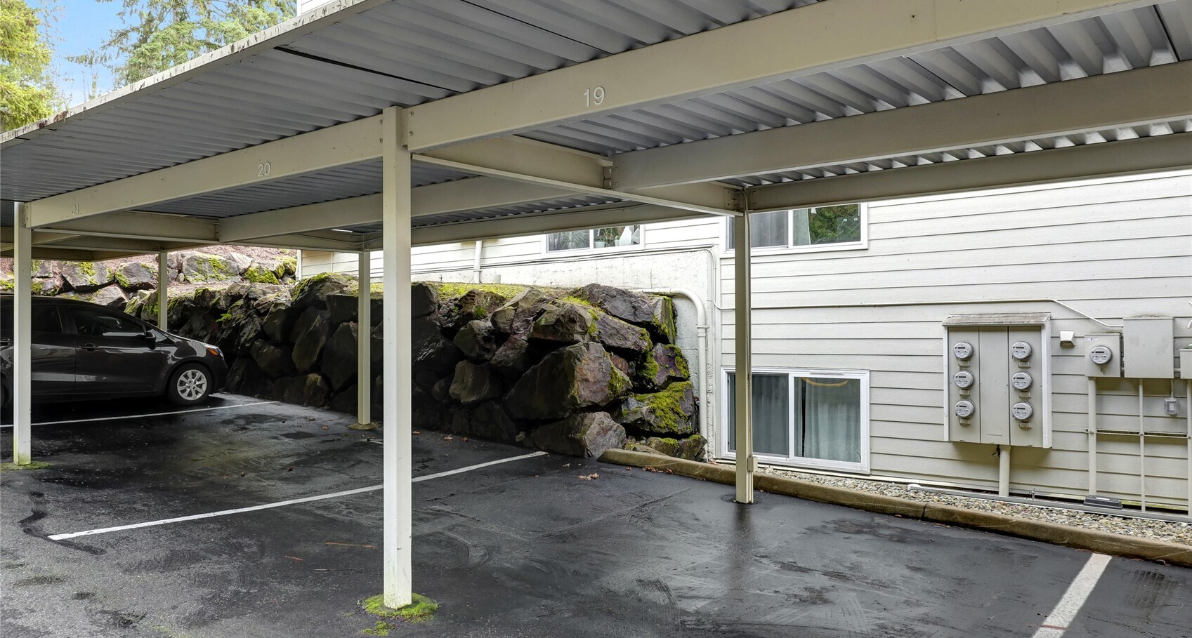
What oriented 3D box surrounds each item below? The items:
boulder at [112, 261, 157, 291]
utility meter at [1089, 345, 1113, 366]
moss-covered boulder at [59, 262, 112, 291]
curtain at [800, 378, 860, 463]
[{"bbox_3d":[-9.931,-0.932,18.527,0.880,0.660,0.680,0,-1,9],"label":"boulder"},{"bbox_3d":[3.960,0.288,6.748,0.165,0.165,0.120,-1,-1,39],"label":"utility meter"},{"bbox_3d":[-10.543,-0.886,17.800,0.970,0.610,0.650,0,-1,9],"label":"moss-covered boulder"},{"bbox_3d":[2.308,0.982,8.484,0.680,0.970,0.090,-1,-1,39],"label":"curtain"}]

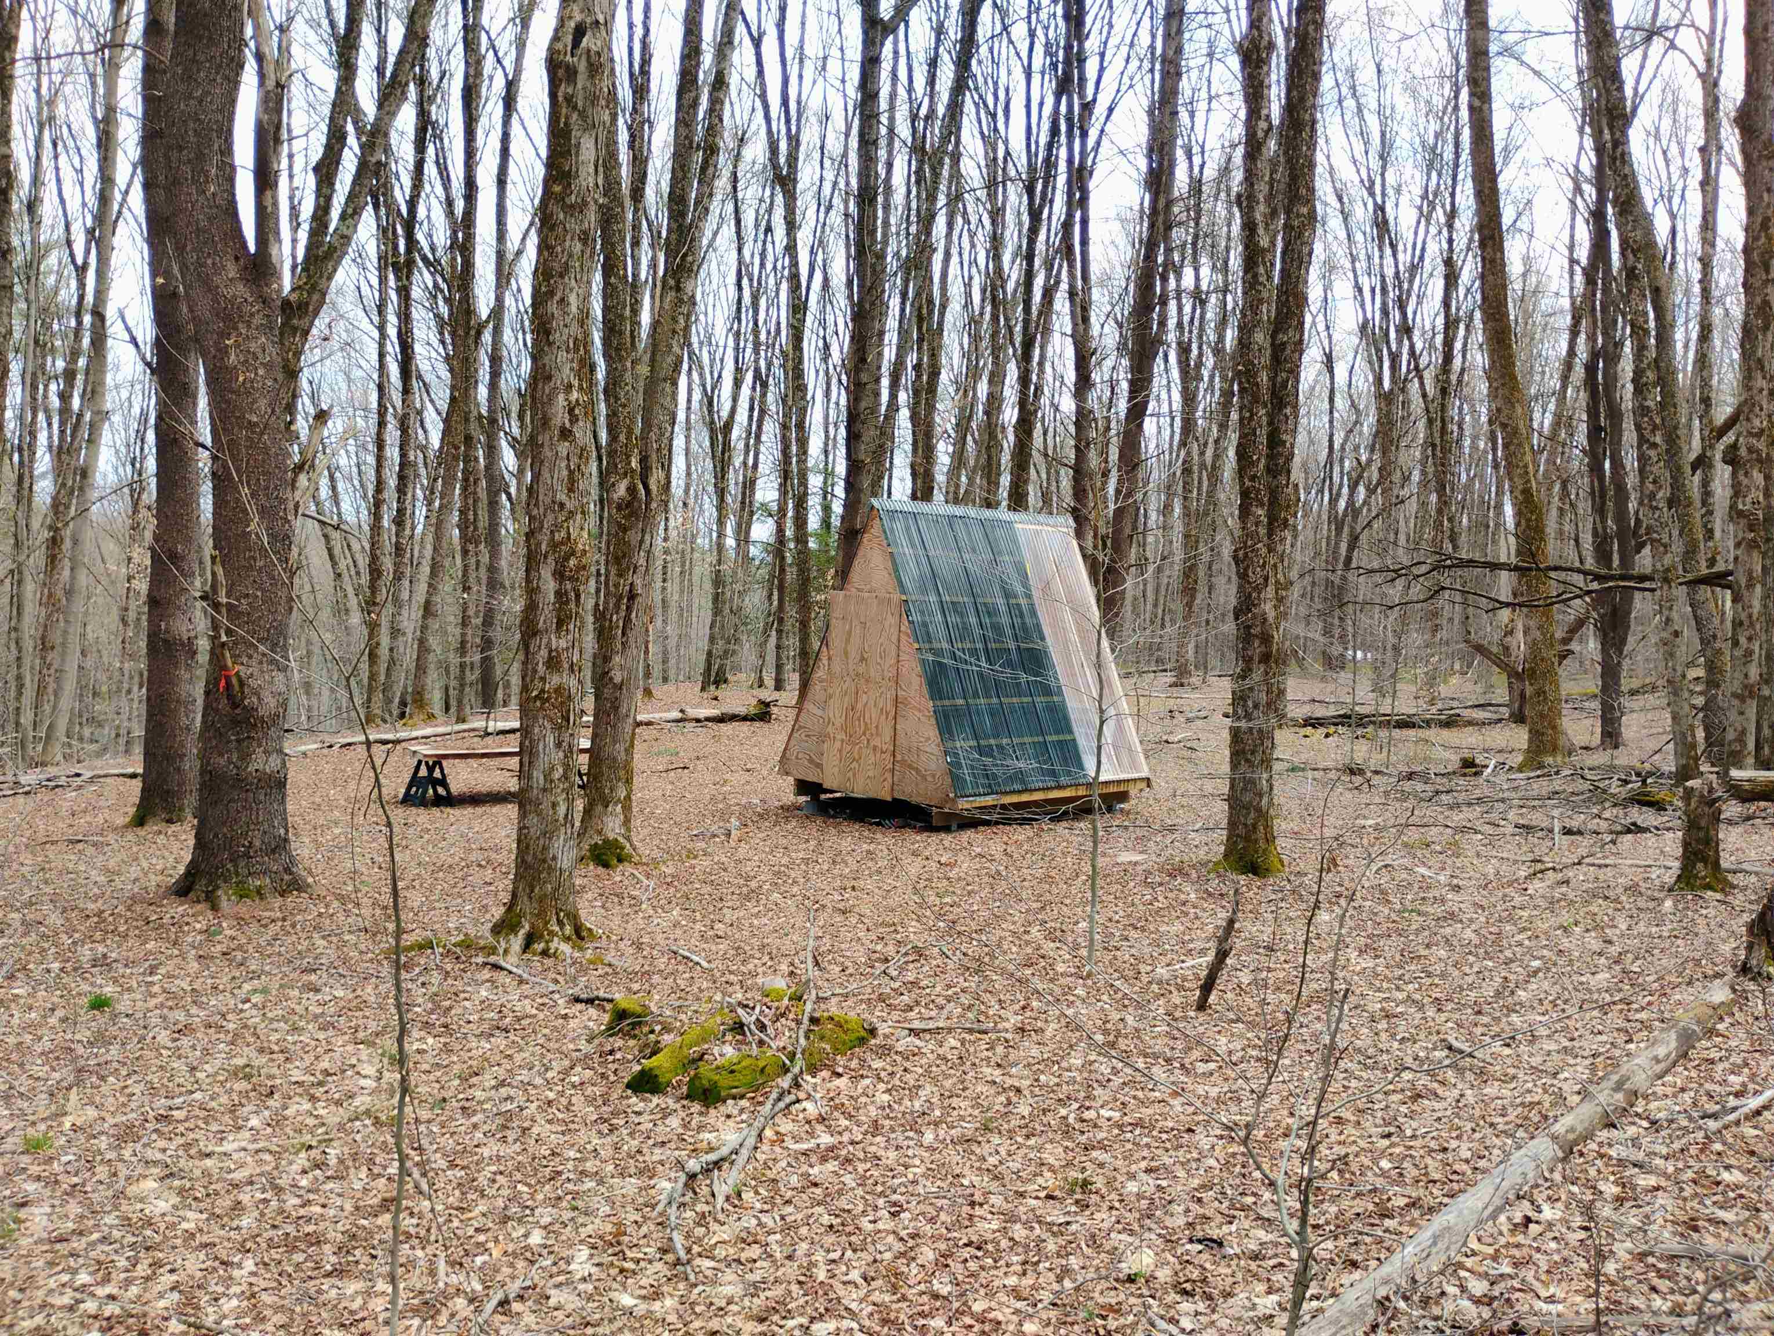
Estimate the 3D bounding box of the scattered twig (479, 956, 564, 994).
[{"bbox_3d":[-2.000,1.640,7.780,0.090,0.080,1.130,-1,4,-37],"label":"scattered twig"}]

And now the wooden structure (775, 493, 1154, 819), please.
[{"bbox_3d":[1.048,-0.190,17.679,3.430,3.530,3.060,0,3,-42],"label":"wooden structure"}]

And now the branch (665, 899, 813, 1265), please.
[{"bbox_3d":[-0.480,1.520,6.100,0.450,0.320,4.200,2,3,2],"label":"branch"}]

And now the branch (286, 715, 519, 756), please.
[{"bbox_3d":[-8.938,1.270,27.000,0.300,0.320,5.000,3,6,37],"label":"branch"}]

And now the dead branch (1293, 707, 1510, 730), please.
[{"bbox_3d":[11.091,1.106,31.000,4.600,0.420,0.700,2,2,9],"label":"dead branch"}]

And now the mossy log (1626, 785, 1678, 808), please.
[{"bbox_3d":[9.300,1.560,17.500,0.650,0.280,0.360,3,2,28],"label":"mossy log"}]

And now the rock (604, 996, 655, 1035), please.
[{"bbox_3d":[-1.295,1.740,7.200,0.240,0.170,0.220,2,2,-10],"label":"rock"}]

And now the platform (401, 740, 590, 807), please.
[{"bbox_3d":[-4.988,1.423,18.881,2.440,0.670,0.600,1,2,-37],"label":"platform"}]

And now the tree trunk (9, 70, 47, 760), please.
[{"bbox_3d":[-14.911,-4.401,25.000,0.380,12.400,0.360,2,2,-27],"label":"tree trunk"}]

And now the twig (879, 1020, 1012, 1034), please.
[{"bbox_3d":[0.270,1.650,6.660,0.630,0.055,0.070,2,3,10],"label":"twig"}]

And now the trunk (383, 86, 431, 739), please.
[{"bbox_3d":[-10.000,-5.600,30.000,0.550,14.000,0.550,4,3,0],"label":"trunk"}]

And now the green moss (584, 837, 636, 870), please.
[{"bbox_3d":[-2.320,1.550,12.000,0.420,0.260,0.360,2,3,0],"label":"green moss"}]

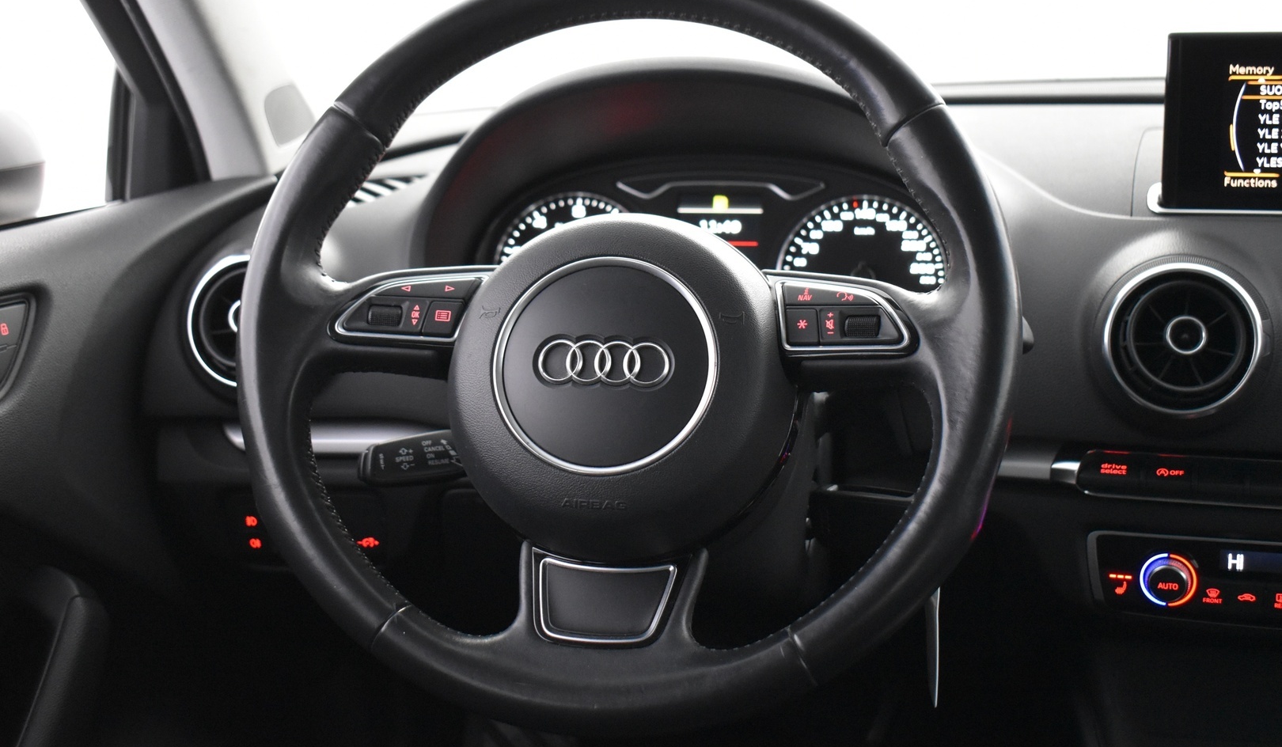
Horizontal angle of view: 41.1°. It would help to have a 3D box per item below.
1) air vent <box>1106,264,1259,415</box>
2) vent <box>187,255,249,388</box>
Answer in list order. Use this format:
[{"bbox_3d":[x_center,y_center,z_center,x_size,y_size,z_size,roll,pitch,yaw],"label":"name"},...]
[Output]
[{"bbox_3d":[0.305,-0.020,0.966,0.084,0.084,0.030,3,1,16],"label":"air vent"},{"bbox_3d":[-0.247,-0.033,1.092,0.084,0.084,0.030,2,1,14],"label":"vent"}]

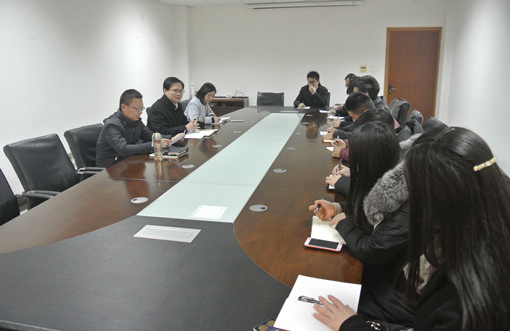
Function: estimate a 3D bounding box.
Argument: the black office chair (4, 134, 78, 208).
[{"bbox_3d":[-1.349,0.278,2.888,0.620,0.970,0.570,3,15,11],"label":"black office chair"}]

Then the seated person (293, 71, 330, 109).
[{"bbox_3d":[1.025,-0.977,6.863,0.600,1.330,0.800,3,15,14],"label":"seated person"}]

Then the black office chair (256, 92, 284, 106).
[{"bbox_3d":[0.264,-0.868,7.214,0.570,0.970,0.620,3,15,11],"label":"black office chair"}]

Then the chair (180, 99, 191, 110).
[{"bbox_3d":[-0.748,-0.462,5.690,0.620,0.970,0.570,3,15,11],"label":"chair"}]

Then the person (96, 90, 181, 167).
[{"bbox_3d":[-1.005,-0.021,3.410,0.780,1.280,0.570,4,15,17],"label":"person"}]

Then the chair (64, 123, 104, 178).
[{"bbox_3d":[-1.238,0.141,3.408,0.620,0.970,0.570,3,15,11],"label":"chair"}]

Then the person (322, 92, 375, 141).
[{"bbox_3d":[1.011,-0.054,3.469,0.750,1.200,0.560,3,15,12],"label":"person"}]

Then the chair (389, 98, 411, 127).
[{"bbox_3d":[1.556,-0.326,4.917,0.620,0.970,0.600,2,15,7],"label":"chair"}]

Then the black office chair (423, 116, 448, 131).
[{"bbox_3d":[1.251,0.100,3.331,0.620,0.970,0.600,3,15,12],"label":"black office chair"}]

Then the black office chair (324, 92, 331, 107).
[{"bbox_3d":[0.961,-0.677,6.243,0.600,0.970,0.620,3,15,12],"label":"black office chair"}]

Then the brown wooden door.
[{"bbox_3d":[2.782,-1.428,6.935,0.910,2.040,0.100,3,15,12],"label":"brown wooden door"}]

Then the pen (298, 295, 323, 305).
[{"bbox_3d":[0.198,0.414,1.155,0.140,0.012,0.013,7,17,27],"label":"pen"}]

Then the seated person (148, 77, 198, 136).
[{"bbox_3d":[-0.877,-0.257,4.080,0.700,1.300,0.540,6,16,22],"label":"seated person"}]

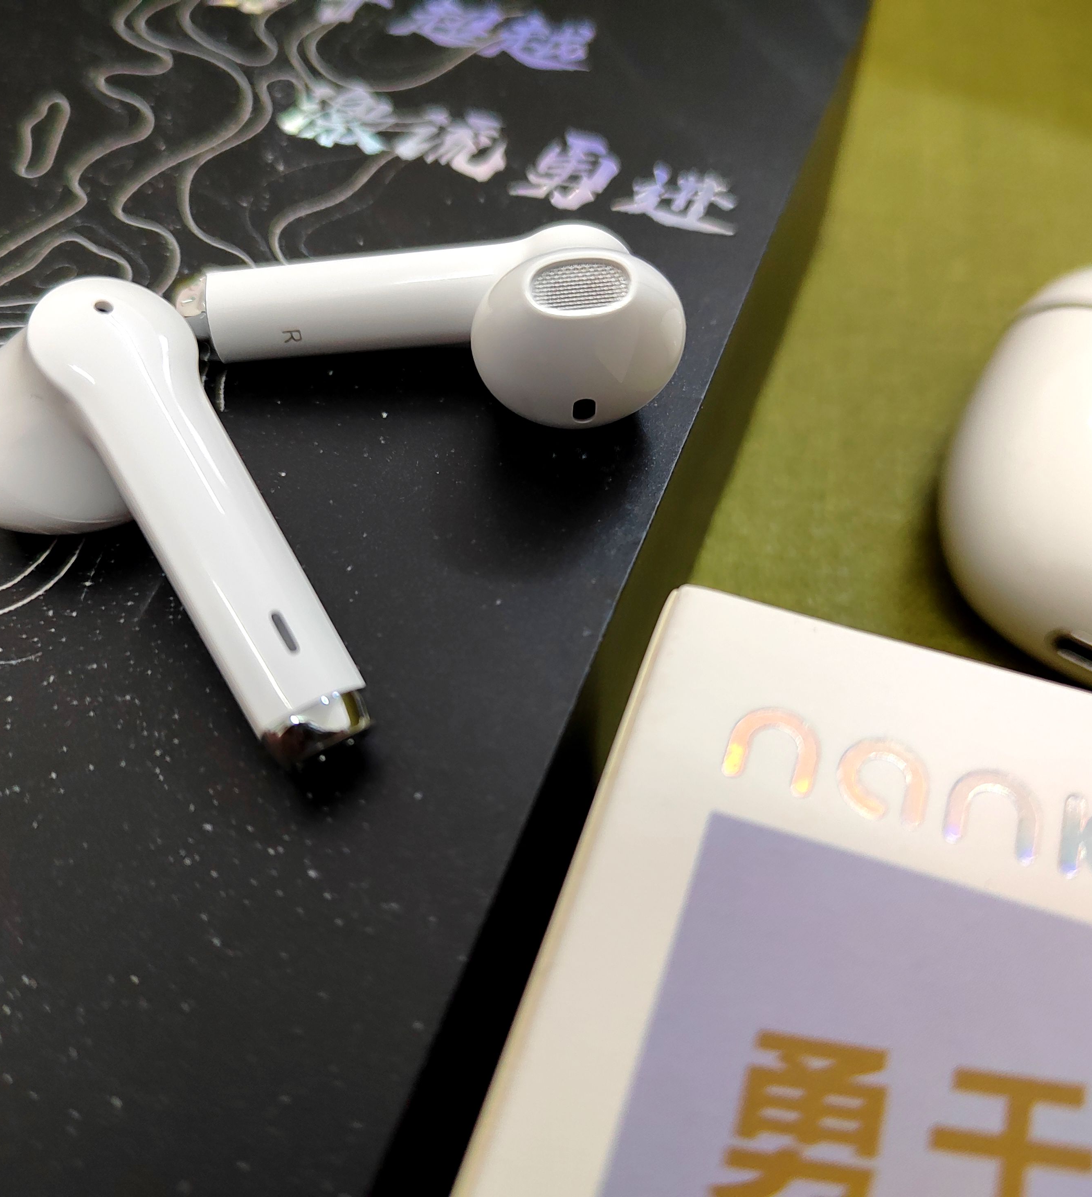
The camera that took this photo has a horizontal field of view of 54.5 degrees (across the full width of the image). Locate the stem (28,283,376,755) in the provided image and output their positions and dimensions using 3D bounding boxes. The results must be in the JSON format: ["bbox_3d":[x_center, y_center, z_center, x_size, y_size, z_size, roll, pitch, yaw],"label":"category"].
[{"bbox_3d":[-0.024,-0.007,0.073,0.011,0.008,0.038,-23,74,-34],"label":"stem"}]

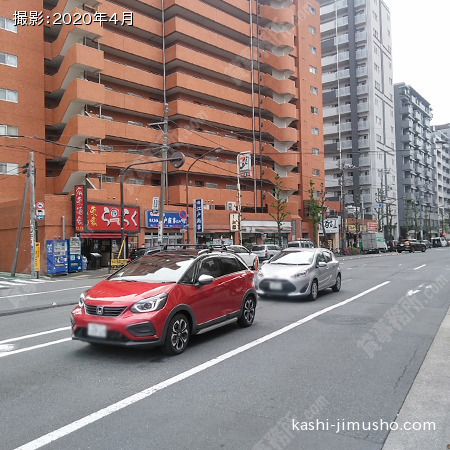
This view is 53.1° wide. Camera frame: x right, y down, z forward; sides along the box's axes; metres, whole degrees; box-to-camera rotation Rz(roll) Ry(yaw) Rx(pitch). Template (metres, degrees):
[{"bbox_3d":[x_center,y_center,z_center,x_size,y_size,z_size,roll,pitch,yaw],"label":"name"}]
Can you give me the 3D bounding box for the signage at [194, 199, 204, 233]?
[{"bbox_3d":[-1.860,-0.663,32.500,0.750,2.380,0.220,-4,-3,44],"label":"signage"}]

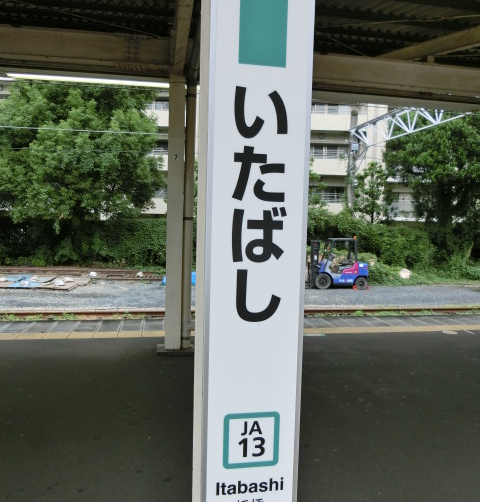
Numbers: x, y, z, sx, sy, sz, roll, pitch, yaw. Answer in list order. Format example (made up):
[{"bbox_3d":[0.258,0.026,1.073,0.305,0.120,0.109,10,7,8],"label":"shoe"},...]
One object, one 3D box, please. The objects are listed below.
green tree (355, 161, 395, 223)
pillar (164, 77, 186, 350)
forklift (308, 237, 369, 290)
[{"bbox_3d":[7.660,-3.152,26.654,2.200,4.200,2.200,1,4,-10],"label":"green tree"},{"bbox_3d":[-0.742,-0.397,5.289,0.183,3.050,0.190,1,4,-10],"label":"pillar"},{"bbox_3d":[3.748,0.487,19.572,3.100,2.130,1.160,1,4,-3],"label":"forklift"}]

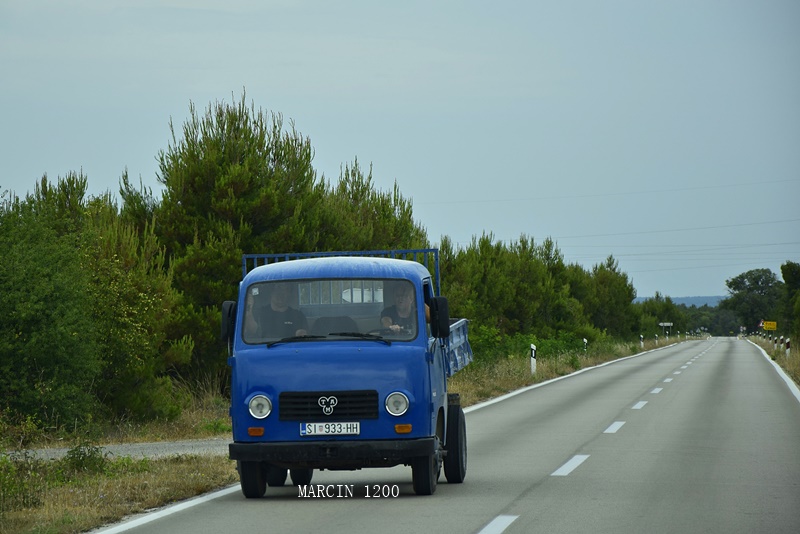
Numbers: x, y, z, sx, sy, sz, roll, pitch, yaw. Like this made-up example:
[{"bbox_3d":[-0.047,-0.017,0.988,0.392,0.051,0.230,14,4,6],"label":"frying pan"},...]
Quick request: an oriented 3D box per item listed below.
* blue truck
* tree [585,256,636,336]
[{"bbox_3d":[-0.400,0.980,32.709,1.970,2.200,4.600,-1,-1,5],"label":"blue truck"},{"bbox_3d":[12.970,2.030,215.000,3.200,5.300,3.200,0,-1,5],"label":"tree"}]

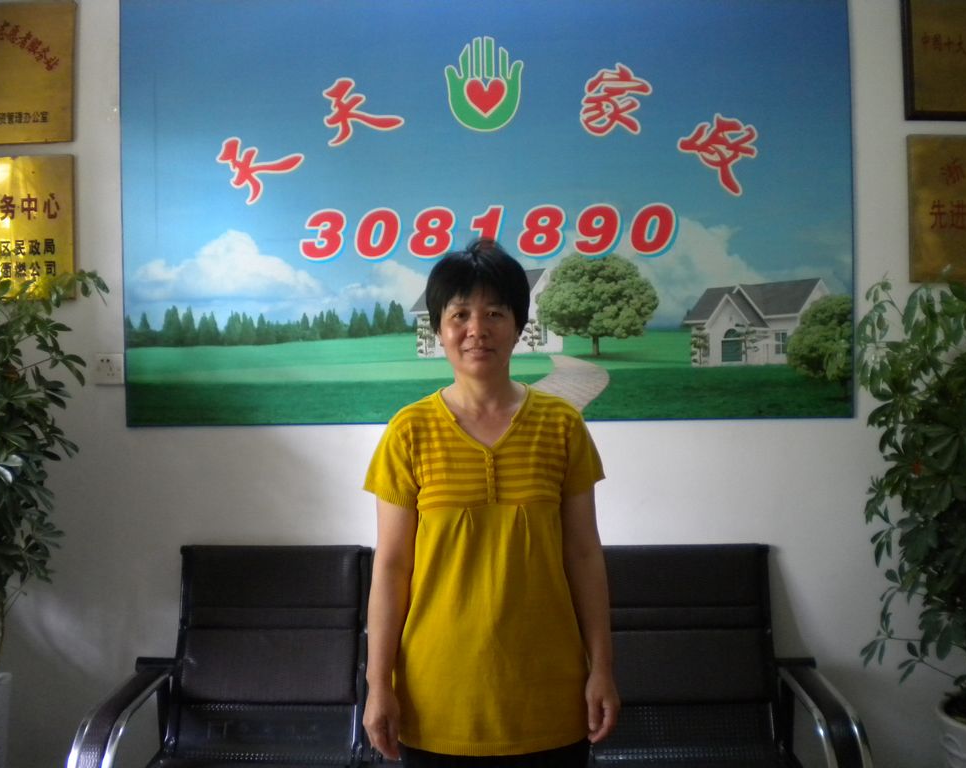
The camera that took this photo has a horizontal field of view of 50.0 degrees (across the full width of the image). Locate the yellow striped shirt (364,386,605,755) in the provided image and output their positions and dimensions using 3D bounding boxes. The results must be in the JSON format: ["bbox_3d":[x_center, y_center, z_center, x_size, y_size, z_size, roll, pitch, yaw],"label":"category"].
[{"bbox_3d":[0.003,0.326,1.900,0.445,0.645,0.260,-1,3,-1],"label":"yellow striped shirt"}]

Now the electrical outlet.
[{"bbox_3d":[-1.040,-0.040,2.880,0.085,0.087,0.015,-1,3,0],"label":"electrical outlet"}]

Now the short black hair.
[{"bbox_3d":[-0.010,-0.175,1.880,0.190,0.180,0.210,-1,3,-1],"label":"short black hair"}]

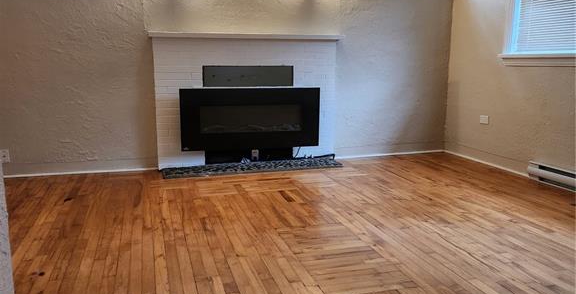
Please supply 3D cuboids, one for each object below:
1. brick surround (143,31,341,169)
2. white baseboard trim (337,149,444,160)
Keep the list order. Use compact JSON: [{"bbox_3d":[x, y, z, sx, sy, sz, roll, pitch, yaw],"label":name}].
[{"bbox_3d":[-0.344,-0.407,4.621,1.706,1.191,0.156,-3,11,-15],"label":"brick surround"},{"bbox_3d":[1.055,0.076,5.194,1.253,0.031,0.022,-3,11,-15],"label":"white baseboard trim"}]

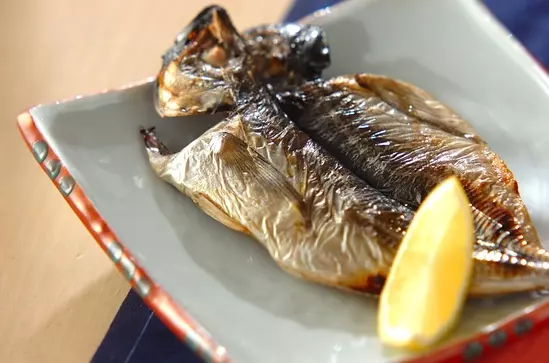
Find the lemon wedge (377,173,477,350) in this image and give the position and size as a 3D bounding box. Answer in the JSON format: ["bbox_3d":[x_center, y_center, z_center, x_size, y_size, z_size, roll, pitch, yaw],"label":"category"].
[{"bbox_3d":[0.056,0.030,1.085,0.029,0.026,0.074,16,64,16],"label":"lemon wedge"}]

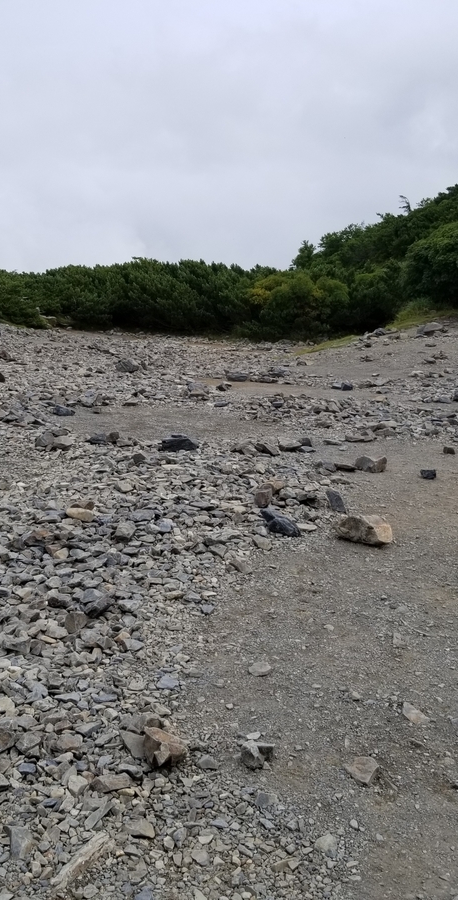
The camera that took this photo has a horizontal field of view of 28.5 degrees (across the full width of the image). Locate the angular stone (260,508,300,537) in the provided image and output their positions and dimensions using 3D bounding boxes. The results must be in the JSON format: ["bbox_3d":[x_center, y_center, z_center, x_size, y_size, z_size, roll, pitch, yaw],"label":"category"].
[{"bbox_3d":[0.353,0.507,6.300,0.280,0.150,0.180,2,4,30],"label":"angular stone"}]

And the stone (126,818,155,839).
[{"bbox_3d":[-0.251,1.071,2.552,0.079,0.034,0.059,0,5,-6],"label":"stone"}]

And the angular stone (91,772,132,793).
[{"bbox_3d":[-0.387,1.096,2.970,0.125,0.048,0.075,-1,3,-15],"label":"angular stone"}]

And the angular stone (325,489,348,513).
[{"bbox_3d":[0.732,0.344,6.135,0.131,0.152,0.092,2,5,17],"label":"angular stone"}]

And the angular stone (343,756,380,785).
[{"bbox_3d":[0.417,1.008,2.837,0.097,0.055,0.087,3,6,28],"label":"angular stone"}]

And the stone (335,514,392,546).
[{"bbox_3d":[0.910,0.545,6.100,0.360,0.180,0.250,1,4,25],"label":"stone"}]

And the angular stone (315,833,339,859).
[{"bbox_3d":[0.267,1.081,2.464,0.065,0.050,0.062,1,5,6],"label":"angular stone"}]

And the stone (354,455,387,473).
[{"bbox_3d":[1.358,0.130,8.650,0.310,0.155,0.220,1,3,10],"label":"stone"}]

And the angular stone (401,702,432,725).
[{"bbox_3d":[0.670,0.942,3.222,0.058,0.042,0.105,-3,6,-33],"label":"angular stone"}]

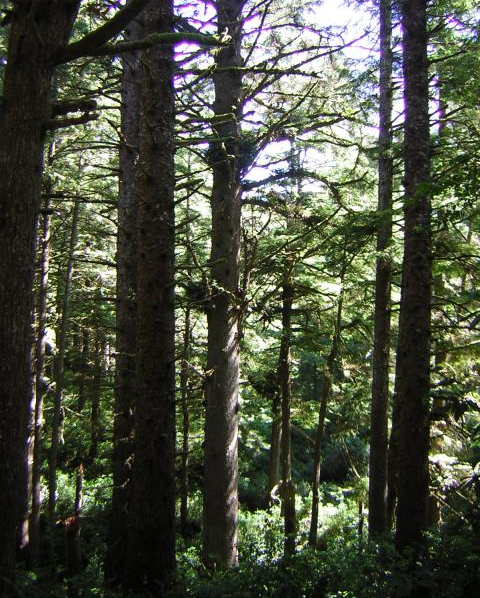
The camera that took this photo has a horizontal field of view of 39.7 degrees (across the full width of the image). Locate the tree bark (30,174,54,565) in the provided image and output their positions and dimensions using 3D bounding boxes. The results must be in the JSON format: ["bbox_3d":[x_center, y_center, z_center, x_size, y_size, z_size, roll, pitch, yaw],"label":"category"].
[{"bbox_3d":[-2.906,0.977,9.815,0.159,5.722,0.159,2,-4,-16],"label":"tree bark"}]

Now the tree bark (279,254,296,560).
[{"bbox_3d":[0.726,1.603,9.962,0.189,4.329,0.189,0,-4,4],"label":"tree bark"}]

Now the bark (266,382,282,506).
[{"bbox_3d":[0.673,2.790,12.888,0.232,2.336,0.232,4,-4,4],"label":"bark"}]

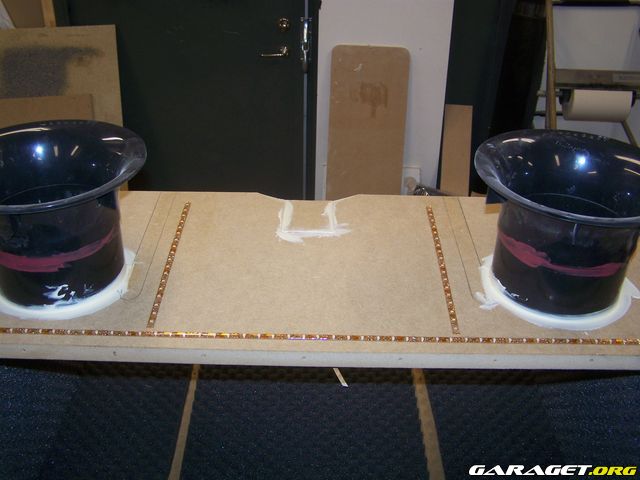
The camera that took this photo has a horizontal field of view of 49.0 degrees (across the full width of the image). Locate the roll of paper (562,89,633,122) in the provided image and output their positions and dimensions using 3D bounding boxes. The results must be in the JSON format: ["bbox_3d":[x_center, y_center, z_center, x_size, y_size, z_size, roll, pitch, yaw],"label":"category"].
[{"bbox_3d":[1.170,-0.613,2.970,0.234,0.216,0.216,5,24,7],"label":"roll of paper"}]

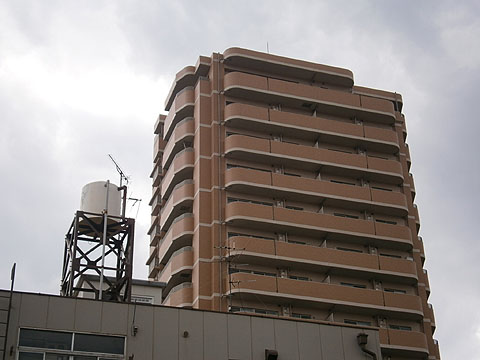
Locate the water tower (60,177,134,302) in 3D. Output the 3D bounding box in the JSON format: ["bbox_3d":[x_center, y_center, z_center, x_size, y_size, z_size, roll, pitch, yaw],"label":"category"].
[{"bbox_3d":[-4.042,2.491,23.423,1.700,4.950,1.700,9,-32,-17],"label":"water tower"}]

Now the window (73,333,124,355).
[{"bbox_3d":[-3.126,3.686,18.578,1.200,0.430,0.100,9,-32,-17],"label":"window"}]

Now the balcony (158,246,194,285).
[{"bbox_3d":[-4.802,6.991,62.617,1.350,1.830,5.950,9,-32,-17],"label":"balcony"}]

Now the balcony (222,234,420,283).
[{"bbox_3d":[6.234,5.929,60.890,15.250,1.450,1.570,9,-32,-17],"label":"balcony"}]

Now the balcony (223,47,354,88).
[{"bbox_3d":[4.168,-9.122,68.981,11.600,0.880,1.700,9,-32,-17],"label":"balcony"}]

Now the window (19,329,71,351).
[{"bbox_3d":[-4.262,3.512,18.234,1.200,0.430,0.100,9,-32,-17],"label":"window"}]

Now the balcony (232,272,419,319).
[{"bbox_3d":[6.294,8.429,59.422,15.250,1.450,1.570,9,-32,-17],"label":"balcony"}]

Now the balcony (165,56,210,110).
[{"bbox_3d":[-4.551,-7.922,70.573,2.050,0.930,7.250,9,-32,-17],"label":"balcony"}]

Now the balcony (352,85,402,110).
[{"bbox_3d":[11.801,-7.080,72.556,5.300,0.900,1.300,9,-32,-17],"label":"balcony"}]

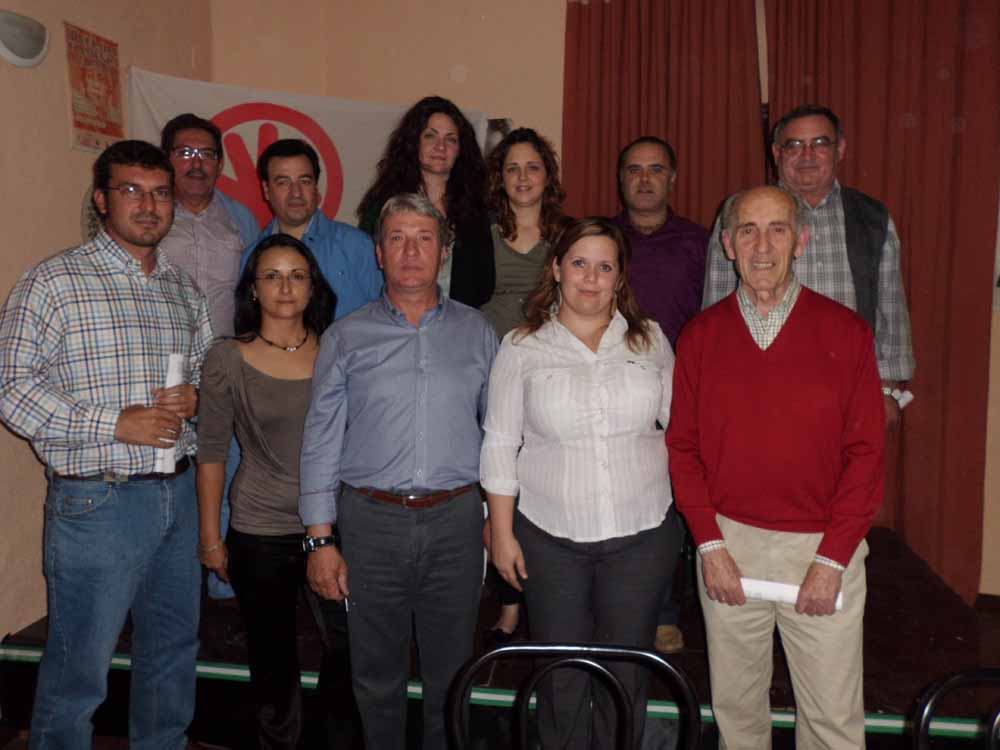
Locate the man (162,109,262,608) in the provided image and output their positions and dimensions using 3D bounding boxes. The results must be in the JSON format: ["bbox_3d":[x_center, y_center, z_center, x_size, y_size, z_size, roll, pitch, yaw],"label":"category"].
[{"bbox_3d":[-1.003,0.061,2.500,0.480,1.750,0.320,-3,7,-14],"label":"man"}]

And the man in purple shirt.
[{"bbox_3d":[0.472,0.083,2.435,0.480,1.660,0.320,0,6,8],"label":"man in purple shirt"}]

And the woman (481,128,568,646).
[{"bbox_3d":[0.077,0.084,2.454,0.440,1.670,0.300,-1,6,2],"label":"woman"}]

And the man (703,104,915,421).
[{"bbox_3d":[0.903,0.078,2.254,0.570,1.690,0.360,1,7,16],"label":"man"}]

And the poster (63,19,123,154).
[{"bbox_3d":[-1.630,-1.145,3.020,0.010,0.460,0.300,0,7,14],"label":"poster"}]

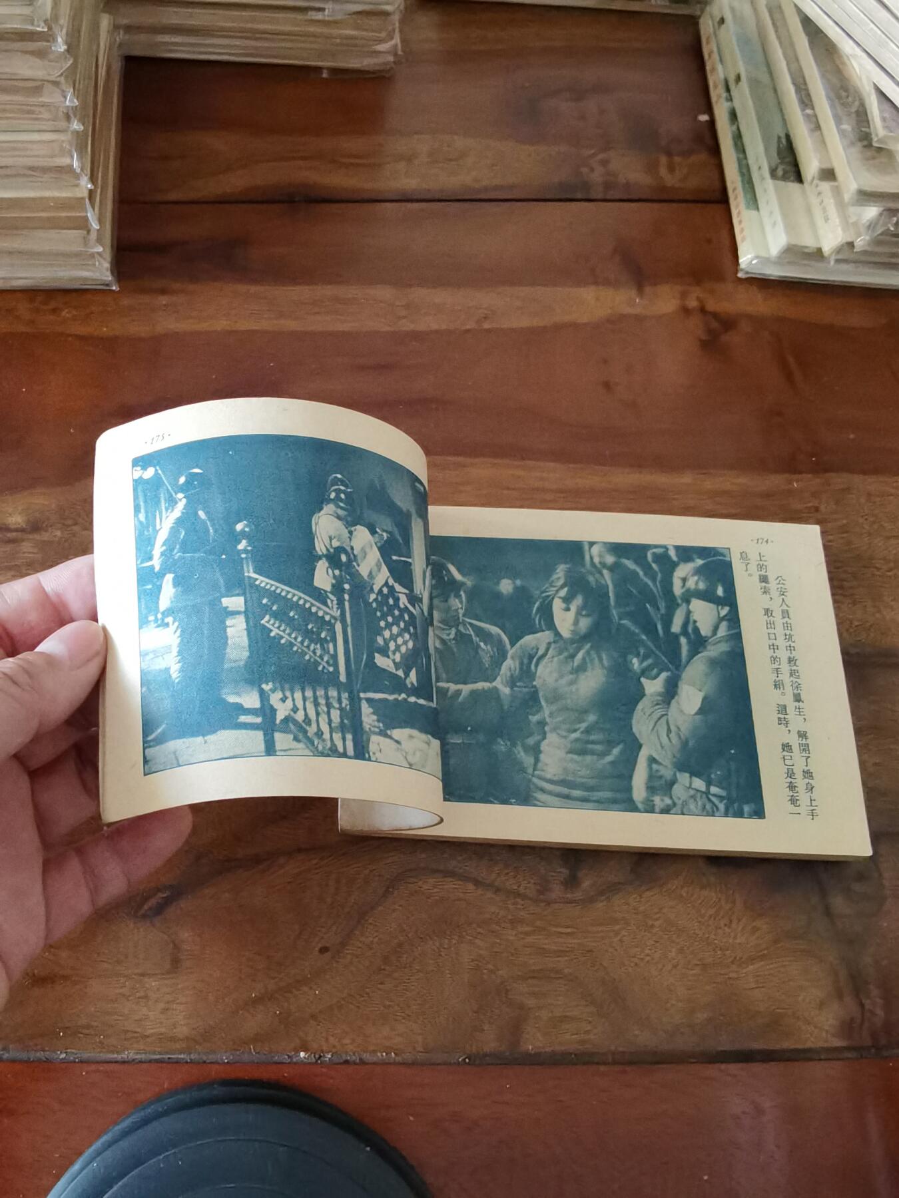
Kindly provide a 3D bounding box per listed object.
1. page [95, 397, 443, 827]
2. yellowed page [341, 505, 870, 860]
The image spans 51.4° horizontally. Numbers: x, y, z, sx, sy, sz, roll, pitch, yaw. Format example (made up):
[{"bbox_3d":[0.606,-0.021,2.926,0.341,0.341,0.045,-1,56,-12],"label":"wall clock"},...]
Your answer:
[{"bbox_3d":[-0.044,0.002,0.212,0.082,0.027,0.097,-5,71,2],"label":"page"},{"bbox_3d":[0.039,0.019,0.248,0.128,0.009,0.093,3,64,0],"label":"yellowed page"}]

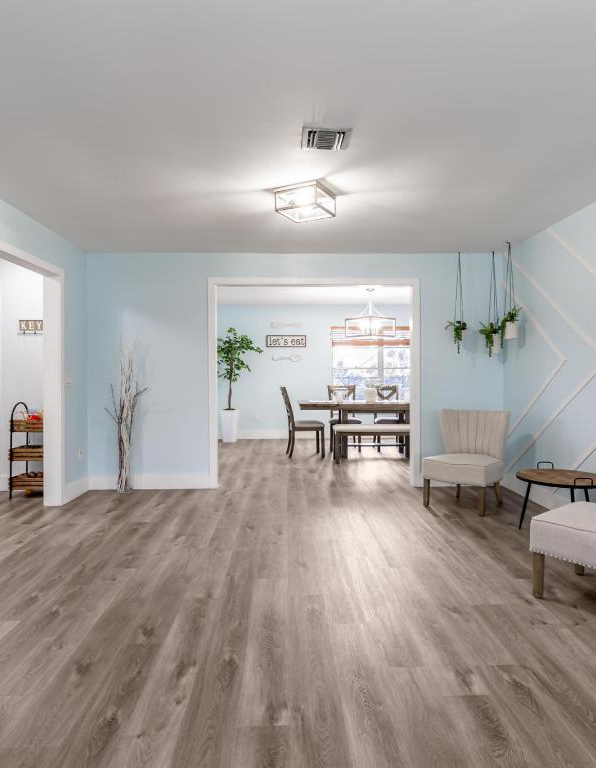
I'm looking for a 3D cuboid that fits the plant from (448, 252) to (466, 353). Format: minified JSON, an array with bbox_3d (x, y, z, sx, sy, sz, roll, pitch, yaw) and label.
[{"bbox_3d":[1.628,-0.832,5.225,0.185,1.010,0.175,0,1,-1],"label":"plant"}]

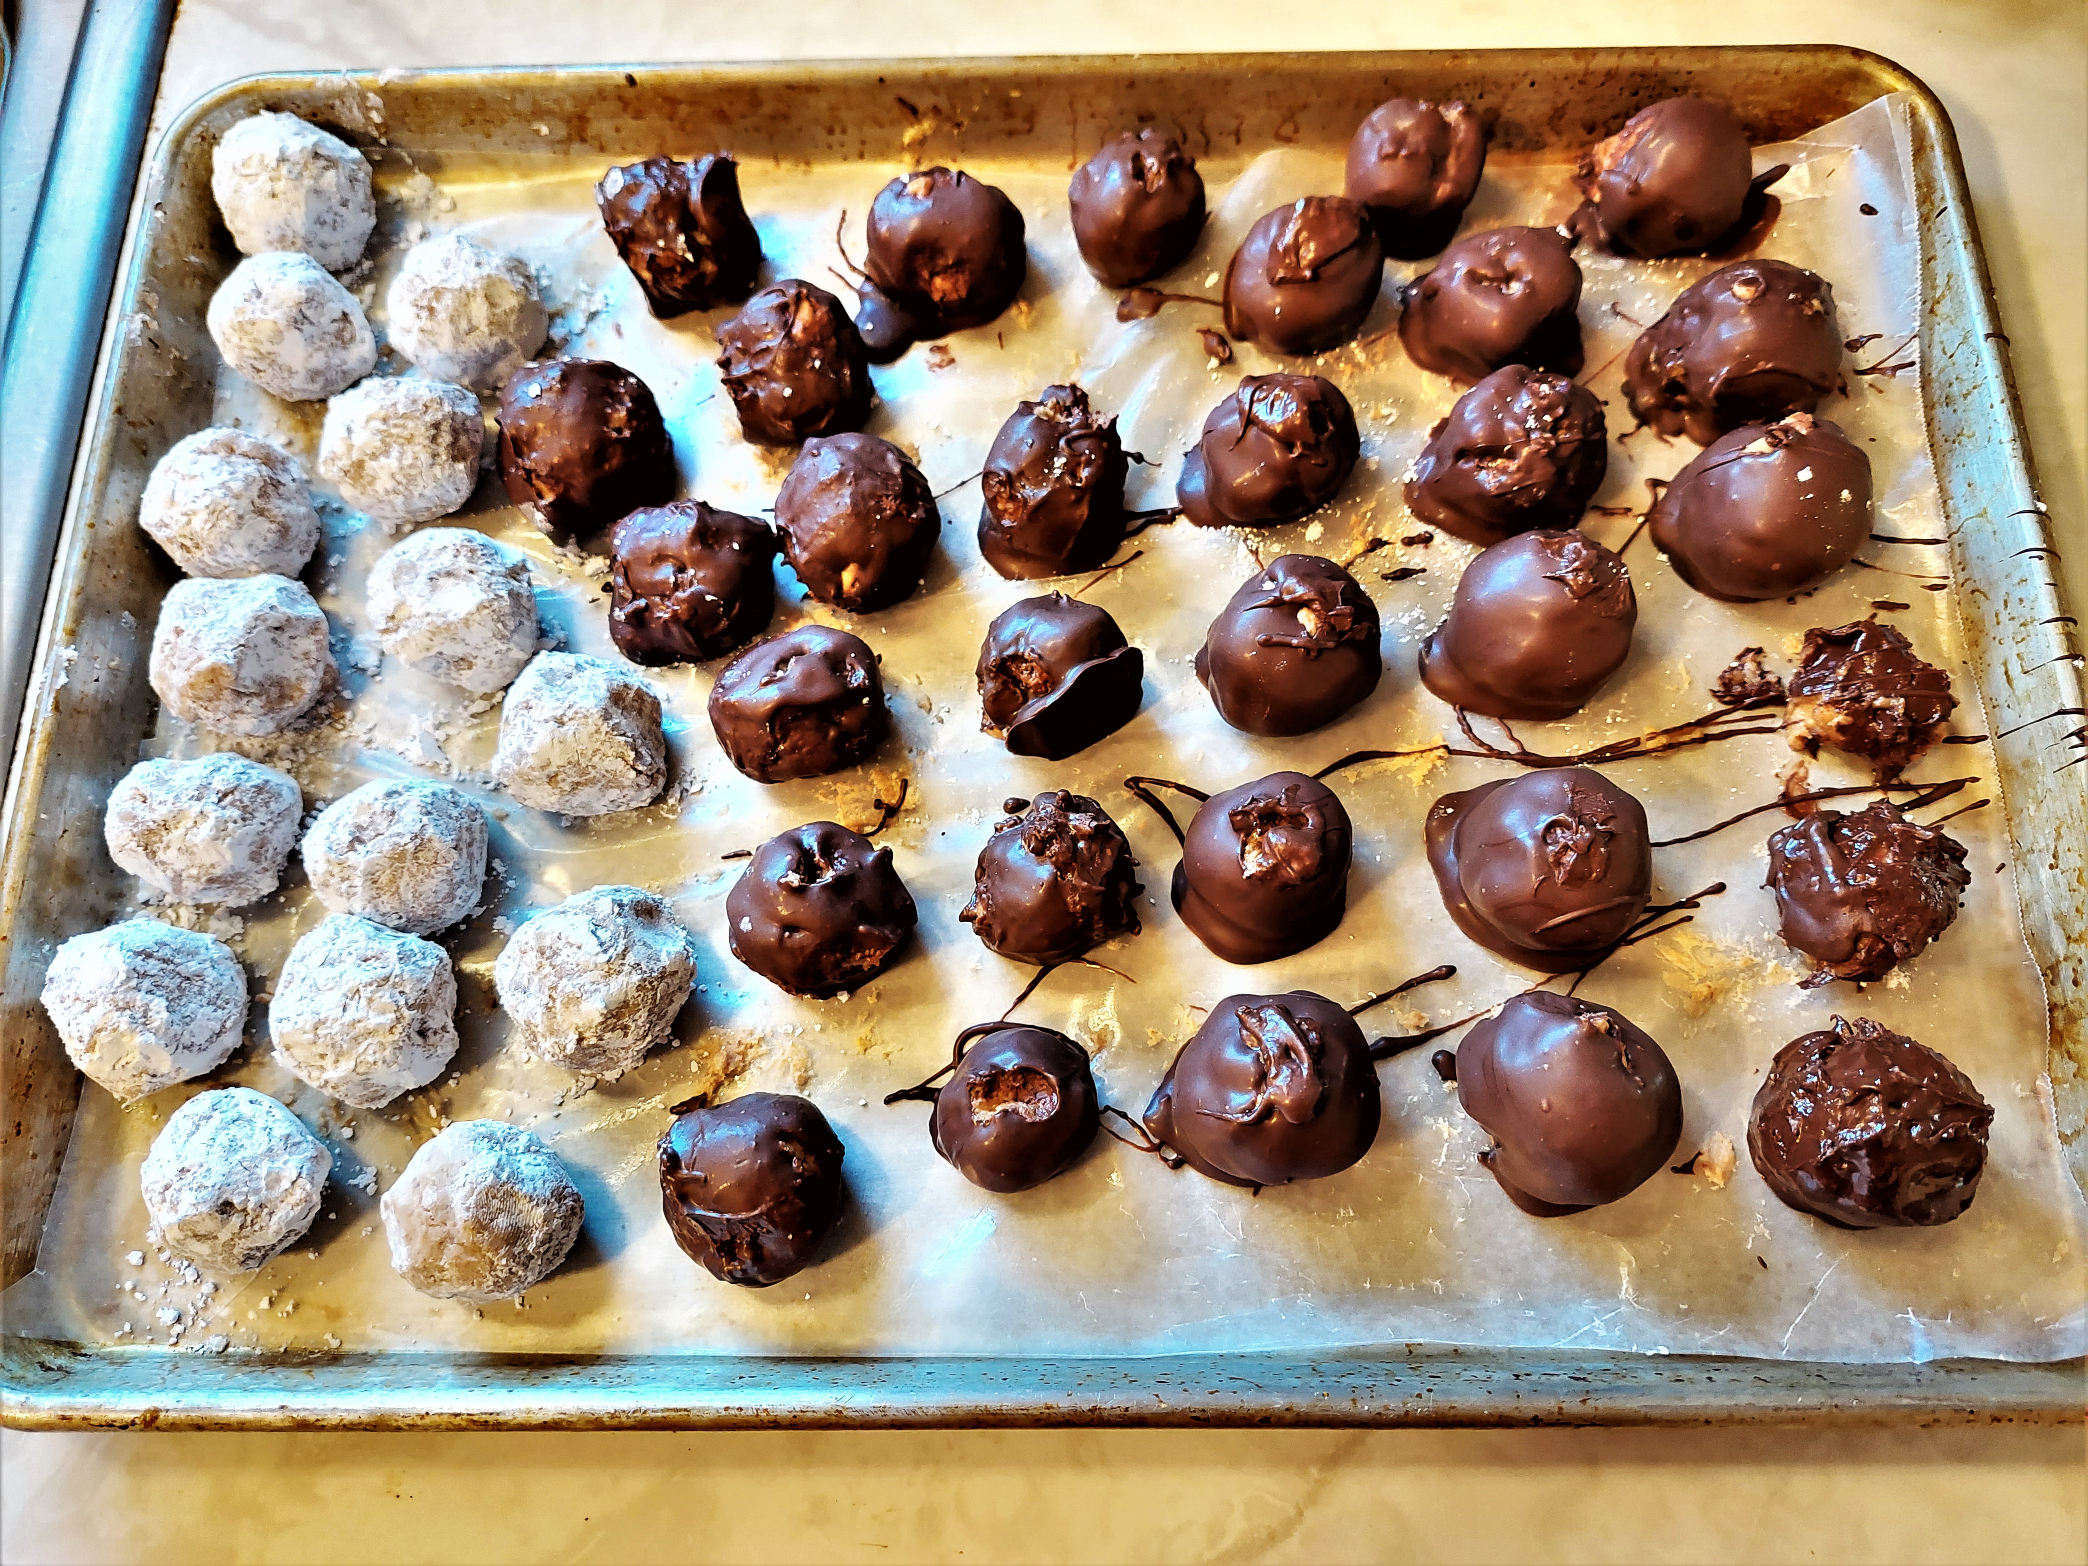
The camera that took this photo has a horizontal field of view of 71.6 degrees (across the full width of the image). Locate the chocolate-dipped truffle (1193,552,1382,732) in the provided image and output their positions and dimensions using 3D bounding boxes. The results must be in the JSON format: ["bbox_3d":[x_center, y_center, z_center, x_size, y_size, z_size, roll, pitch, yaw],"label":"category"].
[{"bbox_3d":[0.054,-0.030,0.321,0.041,0.037,0.041,-1,72,1],"label":"chocolate-dipped truffle"}]

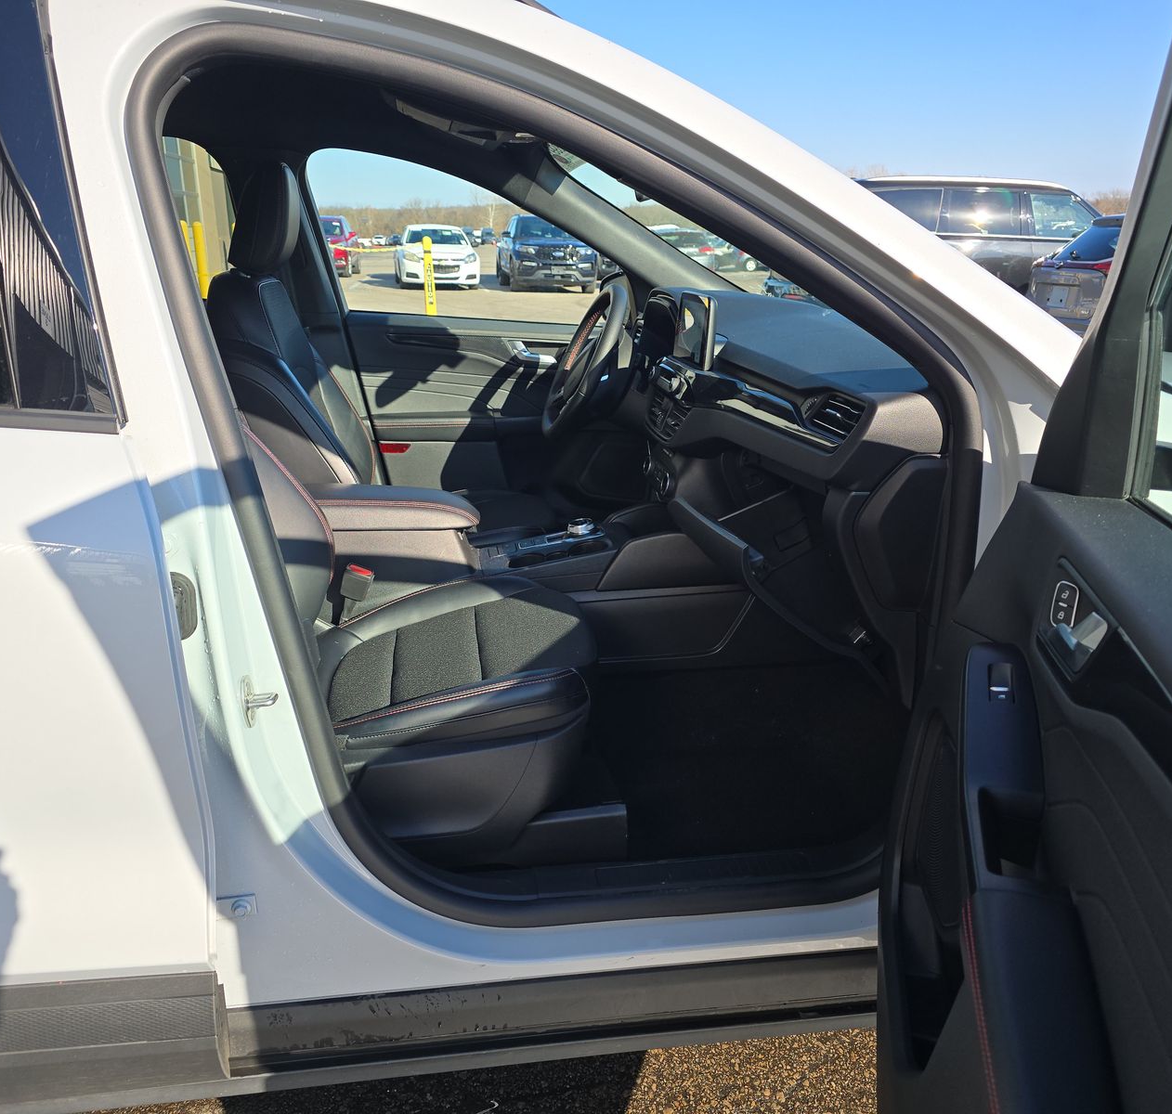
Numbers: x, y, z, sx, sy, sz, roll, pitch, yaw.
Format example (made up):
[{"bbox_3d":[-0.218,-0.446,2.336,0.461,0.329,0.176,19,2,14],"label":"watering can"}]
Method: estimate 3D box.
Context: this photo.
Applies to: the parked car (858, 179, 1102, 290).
[{"bbox_3d":[4.930,-3.566,11.774,4.950,1.790,1.960,-3,18,-6],"label":"parked car"}]

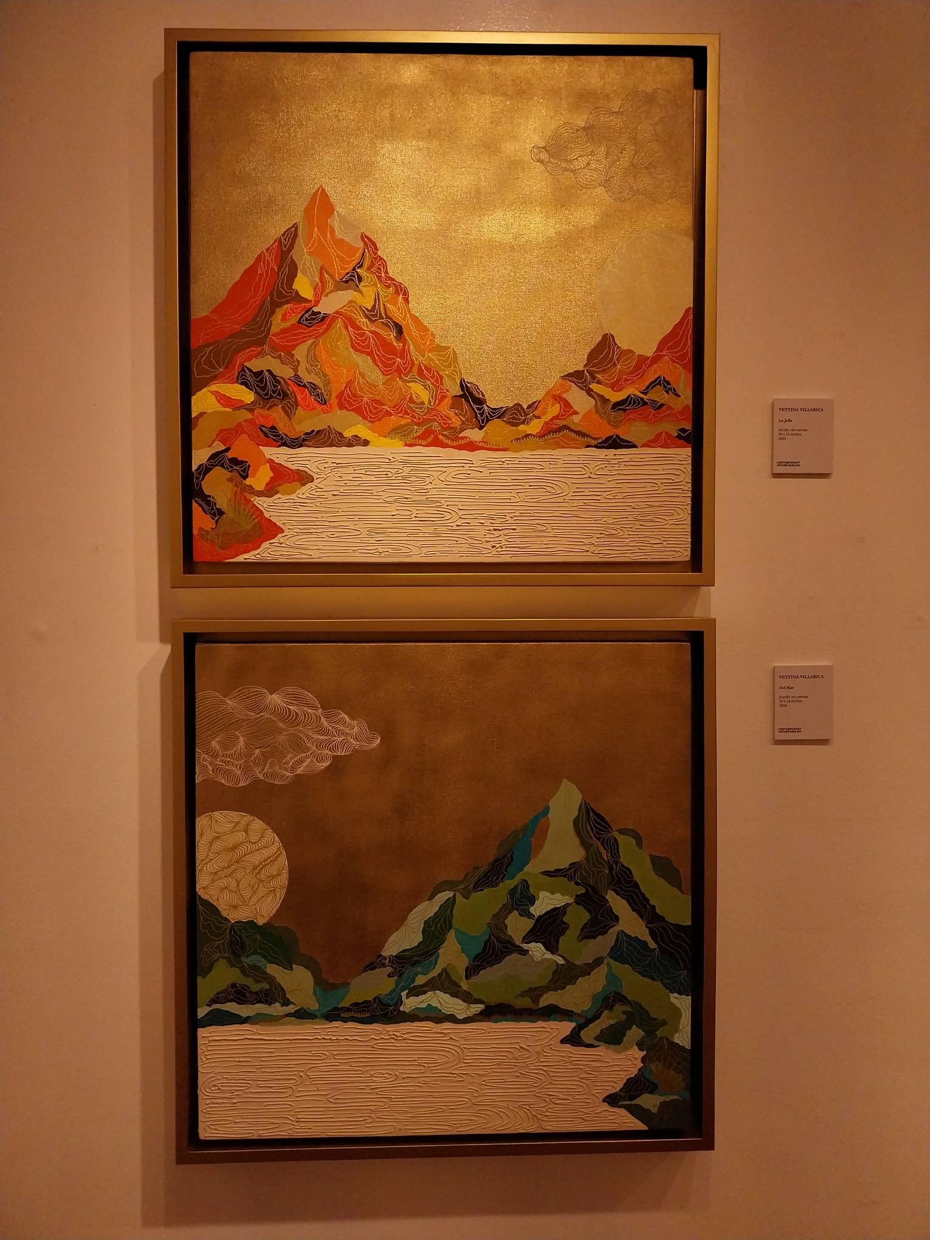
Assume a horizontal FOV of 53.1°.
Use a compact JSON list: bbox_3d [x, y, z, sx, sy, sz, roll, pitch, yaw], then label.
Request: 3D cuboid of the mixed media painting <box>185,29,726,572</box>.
[{"bbox_3d":[-0.025,-0.377,1.152,0.650,0.650,0.040,0,1,-2],"label":"mixed media painting"}]

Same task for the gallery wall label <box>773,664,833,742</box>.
[{"bbox_3d":[0.437,0.107,1.204,0.076,0.096,0.005,0,1,-2],"label":"gallery wall label"}]

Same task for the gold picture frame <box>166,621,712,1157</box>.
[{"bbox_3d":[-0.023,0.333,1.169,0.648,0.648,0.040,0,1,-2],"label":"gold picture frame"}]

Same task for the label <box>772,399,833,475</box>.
[{"bbox_3d":[0.433,-0.235,1.196,0.076,0.096,0.005,0,1,-2],"label":"label"}]

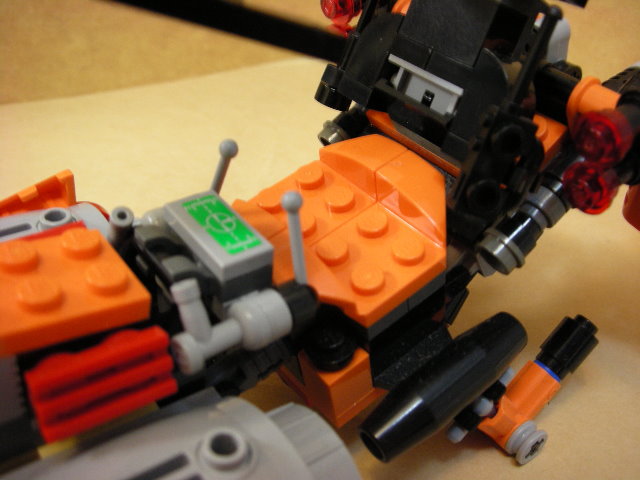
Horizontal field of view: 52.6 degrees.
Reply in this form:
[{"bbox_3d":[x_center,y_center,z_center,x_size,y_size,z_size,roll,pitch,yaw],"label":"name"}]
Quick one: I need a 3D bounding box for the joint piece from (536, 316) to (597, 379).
[{"bbox_3d":[0.047,0.021,0.124,0.008,0.008,0.012,33,55,30],"label":"joint piece"}]

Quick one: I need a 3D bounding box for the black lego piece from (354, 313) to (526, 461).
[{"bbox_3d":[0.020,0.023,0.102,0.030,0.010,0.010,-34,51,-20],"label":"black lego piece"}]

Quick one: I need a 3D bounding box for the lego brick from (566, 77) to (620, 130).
[{"bbox_3d":[0.048,-0.023,0.113,0.009,0.009,0.007,-34,51,-20],"label":"lego brick"}]

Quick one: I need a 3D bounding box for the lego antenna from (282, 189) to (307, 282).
[{"bbox_3d":[-0.003,0.000,0.084,0.003,0.014,0.003,-5,22,2],"label":"lego antenna"}]

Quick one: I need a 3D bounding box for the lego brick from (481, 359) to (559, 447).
[{"bbox_3d":[0.036,0.030,0.117,0.009,0.008,0.018,33,55,30],"label":"lego brick"}]

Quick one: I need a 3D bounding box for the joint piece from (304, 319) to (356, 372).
[{"bbox_3d":[0.001,0.015,0.098,0.008,0.005,0.008,-6,47,6],"label":"joint piece"}]

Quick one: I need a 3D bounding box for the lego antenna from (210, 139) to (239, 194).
[{"bbox_3d":[-0.015,-0.010,0.096,0.003,0.014,0.003,-21,68,-32],"label":"lego antenna"}]

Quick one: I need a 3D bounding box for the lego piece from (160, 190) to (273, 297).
[{"bbox_3d":[-0.014,-0.001,0.089,0.008,0.003,0.016,-21,45,-32],"label":"lego piece"}]

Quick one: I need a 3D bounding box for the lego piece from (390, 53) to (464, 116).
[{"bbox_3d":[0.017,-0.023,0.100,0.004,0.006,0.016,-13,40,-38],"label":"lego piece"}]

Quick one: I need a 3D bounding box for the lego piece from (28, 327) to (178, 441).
[{"bbox_3d":[-0.027,0.017,0.079,0.016,0.009,0.006,-14,8,-38],"label":"lego piece"}]

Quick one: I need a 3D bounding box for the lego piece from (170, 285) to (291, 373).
[{"bbox_3d":[-0.012,0.010,0.081,0.014,0.012,0.007,-21,24,-32],"label":"lego piece"}]

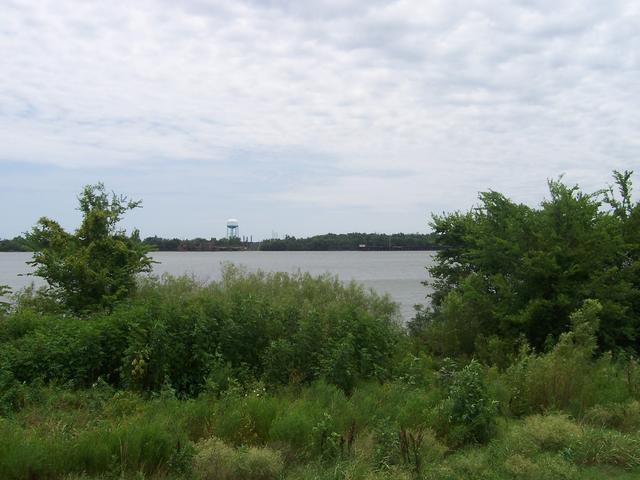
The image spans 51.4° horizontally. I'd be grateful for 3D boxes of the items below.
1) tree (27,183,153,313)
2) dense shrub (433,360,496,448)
[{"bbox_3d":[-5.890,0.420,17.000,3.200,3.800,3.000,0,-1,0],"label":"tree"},{"bbox_3d":[1.820,2.030,8.400,0.800,1.050,0.800,0,-1,0],"label":"dense shrub"}]

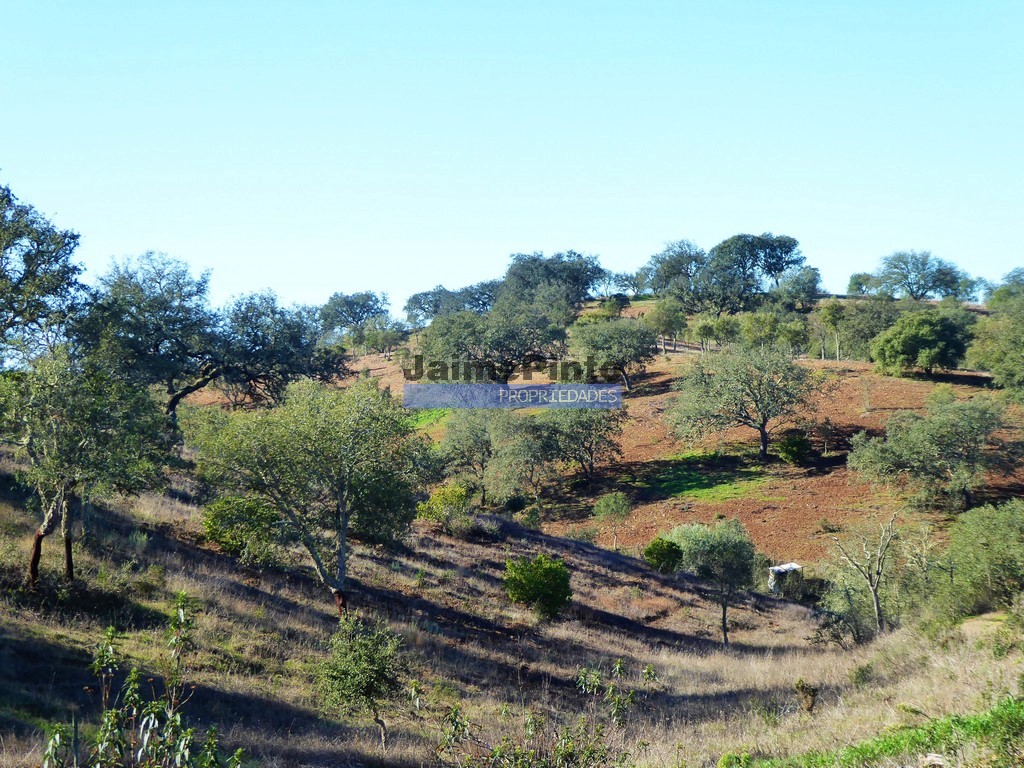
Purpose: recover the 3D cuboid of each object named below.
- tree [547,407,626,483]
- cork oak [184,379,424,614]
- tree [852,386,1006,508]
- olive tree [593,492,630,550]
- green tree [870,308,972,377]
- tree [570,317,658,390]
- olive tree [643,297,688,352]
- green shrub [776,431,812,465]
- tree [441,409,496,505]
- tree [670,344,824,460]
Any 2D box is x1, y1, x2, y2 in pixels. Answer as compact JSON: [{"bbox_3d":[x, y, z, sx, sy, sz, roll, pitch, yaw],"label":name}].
[{"bbox_3d":[4.296,3.489,145.000,4.610,4.380,4.610,0,1,0],"label":"tree"},{"bbox_3d":[-5.117,2.774,62.000,5.920,5.820,5.920,0,1,0],"label":"cork oak"},{"bbox_3d":[19.004,2.996,115.000,7.080,5.470,6.370,0,2,0],"label":"tree"},{"bbox_3d":[4.155,5.742,105.000,1.560,2.370,1.560,0,2,0],"label":"olive tree"},{"bbox_3d":[24.104,-2.443,148.000,5.880,3.920,5.590,0,2,0],"label":"green tree"},{"bbox_3d":[7.256,-2.159,178.000,6.230,5.240,5.920,0,1,0],"label":"tree"},{"bbox_3d":[9.646,-3.739,158.000,2.830,3.450,2.830,0,2,0],"label":"olive tree"},{"bbox_3d":[13.932,3.132,124.000,1.740,1.640,1.740,0,2,0],"label":"green shrub"},{"bbox_3d":[-1.955,3.258,113.000,2.470,4.230,2.470,0,2,0],"label":"tree"},{"bbox_3d":[11.708,0.920,125.000,7.500,5.650,6.750,0,2,0],"label":"tree"}]

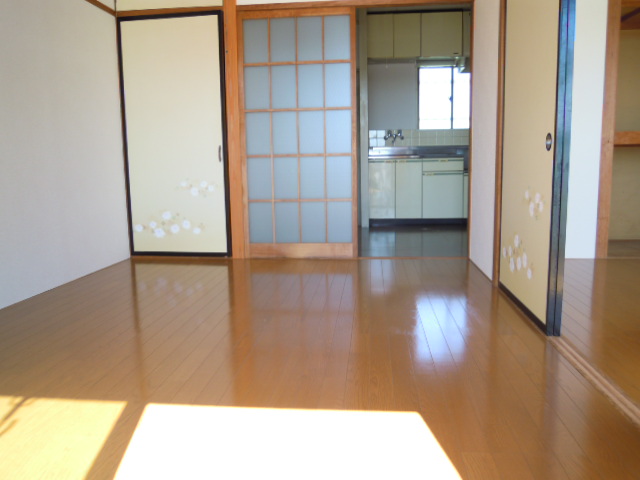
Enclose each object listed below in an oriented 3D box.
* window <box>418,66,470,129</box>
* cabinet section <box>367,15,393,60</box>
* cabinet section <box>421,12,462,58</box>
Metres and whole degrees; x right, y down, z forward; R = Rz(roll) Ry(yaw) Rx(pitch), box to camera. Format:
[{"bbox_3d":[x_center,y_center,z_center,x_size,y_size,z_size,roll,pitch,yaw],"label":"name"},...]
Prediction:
[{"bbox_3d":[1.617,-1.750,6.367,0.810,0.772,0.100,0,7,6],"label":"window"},{"bbox_3d":[0.685,-2.270,5.930,0.303,0.471,0.370,0,8,6],"label":"cabinet section"},{"bbox_3d":[1.356,-2.272,5.856,0.445,0.471,0.370,0,8,6],"label":"cabinet section"}]

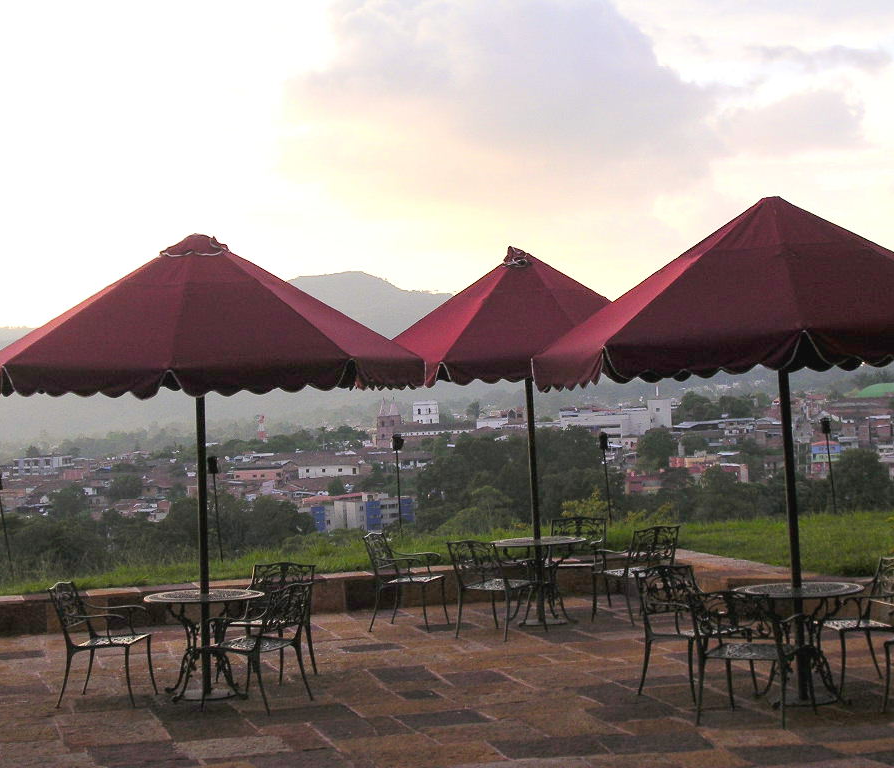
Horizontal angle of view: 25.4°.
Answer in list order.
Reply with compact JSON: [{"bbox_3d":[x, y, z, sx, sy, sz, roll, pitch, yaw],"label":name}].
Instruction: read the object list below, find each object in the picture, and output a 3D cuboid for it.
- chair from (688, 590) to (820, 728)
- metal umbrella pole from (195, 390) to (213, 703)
[{"bbox_3d":[1.941,1.702,12.579,0.590,0.870,0.630,-3,0,31],"label":"chair"},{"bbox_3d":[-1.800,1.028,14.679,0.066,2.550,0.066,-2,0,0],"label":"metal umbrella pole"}]

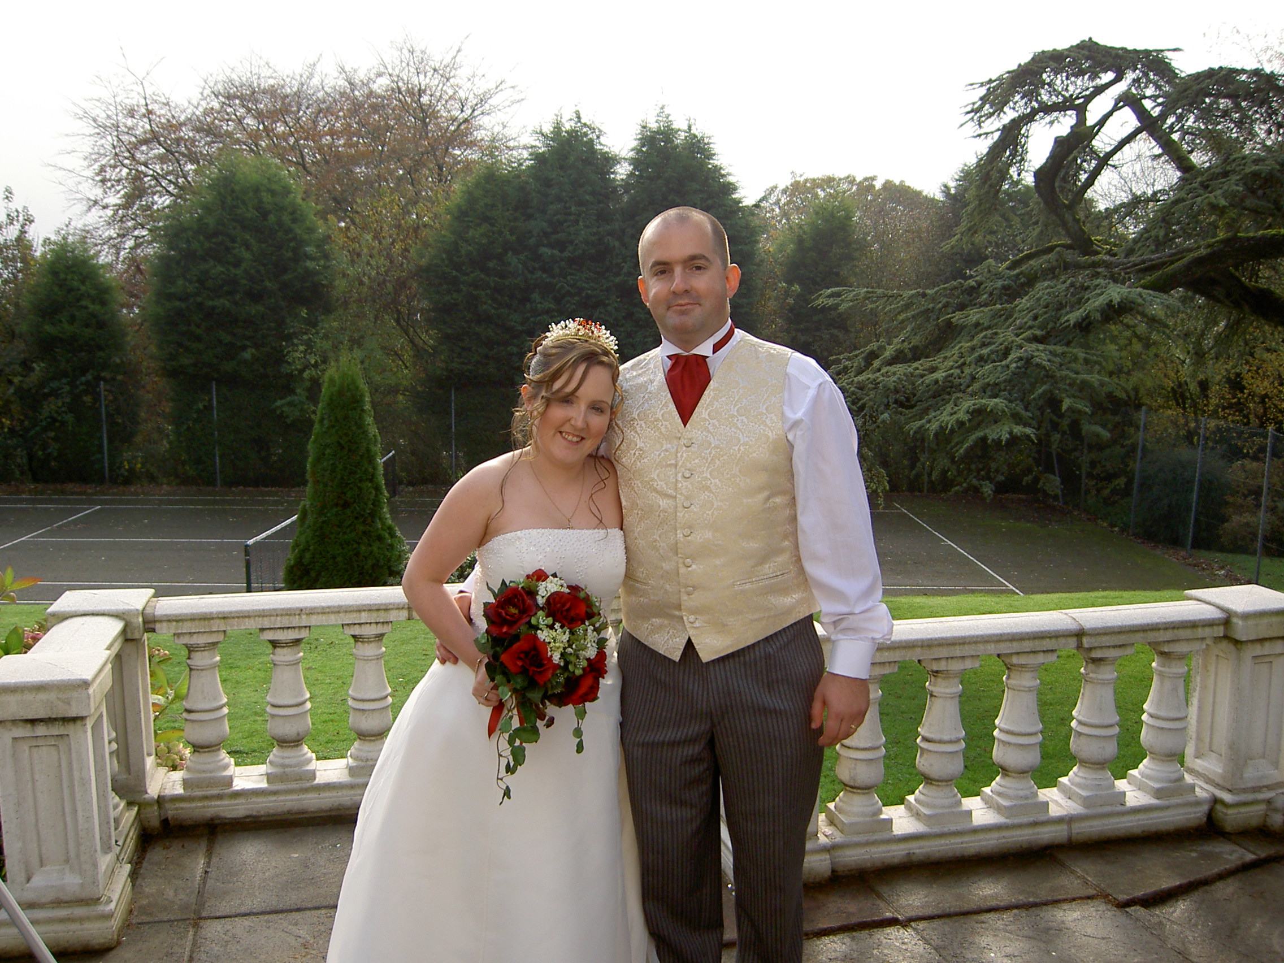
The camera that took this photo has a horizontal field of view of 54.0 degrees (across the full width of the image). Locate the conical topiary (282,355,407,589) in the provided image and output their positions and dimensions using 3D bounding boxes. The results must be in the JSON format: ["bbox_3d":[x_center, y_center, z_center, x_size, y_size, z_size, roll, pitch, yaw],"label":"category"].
[{"bbox_3d":[-3.070,0.022,13.063,1.257,2.642,1.219,0,8,-1],"label":"conical topiary"}]

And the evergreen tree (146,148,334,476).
[{"bbox_3d":[-10.970,-4.488,34.344,4.973,8.647,4.575,0,8,-1],"label":"evergreen tree"}]

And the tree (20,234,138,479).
[{"bbox_3d":[-15.006,-3.282,33.594,2.933,6.346,2.933,0,8,-1],"label":"tree"}]

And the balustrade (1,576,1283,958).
[{"bbox_3d":[0.214,0.740,4.095,4.201,0.749,1.063,-1,8,-11],"label":"balustrade"}]

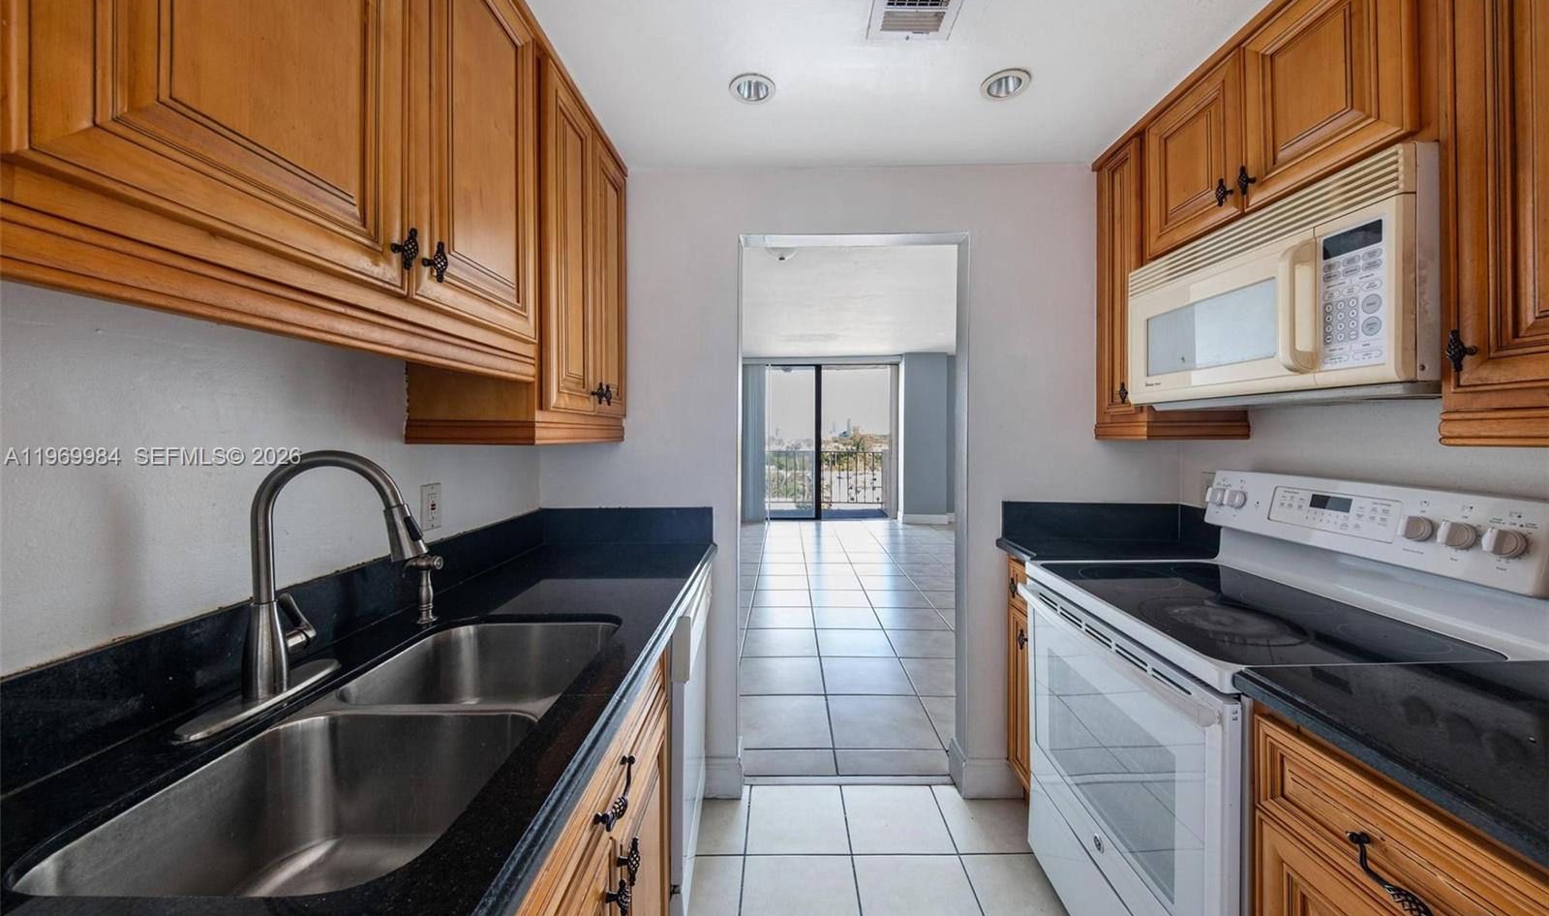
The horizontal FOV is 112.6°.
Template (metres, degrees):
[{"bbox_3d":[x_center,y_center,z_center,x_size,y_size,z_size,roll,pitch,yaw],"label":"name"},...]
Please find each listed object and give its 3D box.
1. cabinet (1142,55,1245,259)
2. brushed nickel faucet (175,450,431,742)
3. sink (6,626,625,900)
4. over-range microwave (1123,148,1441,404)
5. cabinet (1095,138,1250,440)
[{"bbox_3d":[1.280,-0.792,1.407,0.314,0.412,0.330,0,3,1],"label":"cabinet"},{"bbox_3d":[-0.651,0.170,0.759,0.295,0.378,0.229,0,3,1],"label":"brushed nickel faucet"},{"bbox_3d":[-0.514,0.469,0.790,0.395,0.195,0.720,0,2,1],"label":"sink"},{"bbox_3d":[1.254,-0.344,1.220,0.395,0.415,0.720,0,2,1],"label":"over-range microwave"},{"bbox_3d":[1.305,-0.550,1.730,0.320,0.975,0.280,0,2,1],"label":"cabinet"}]

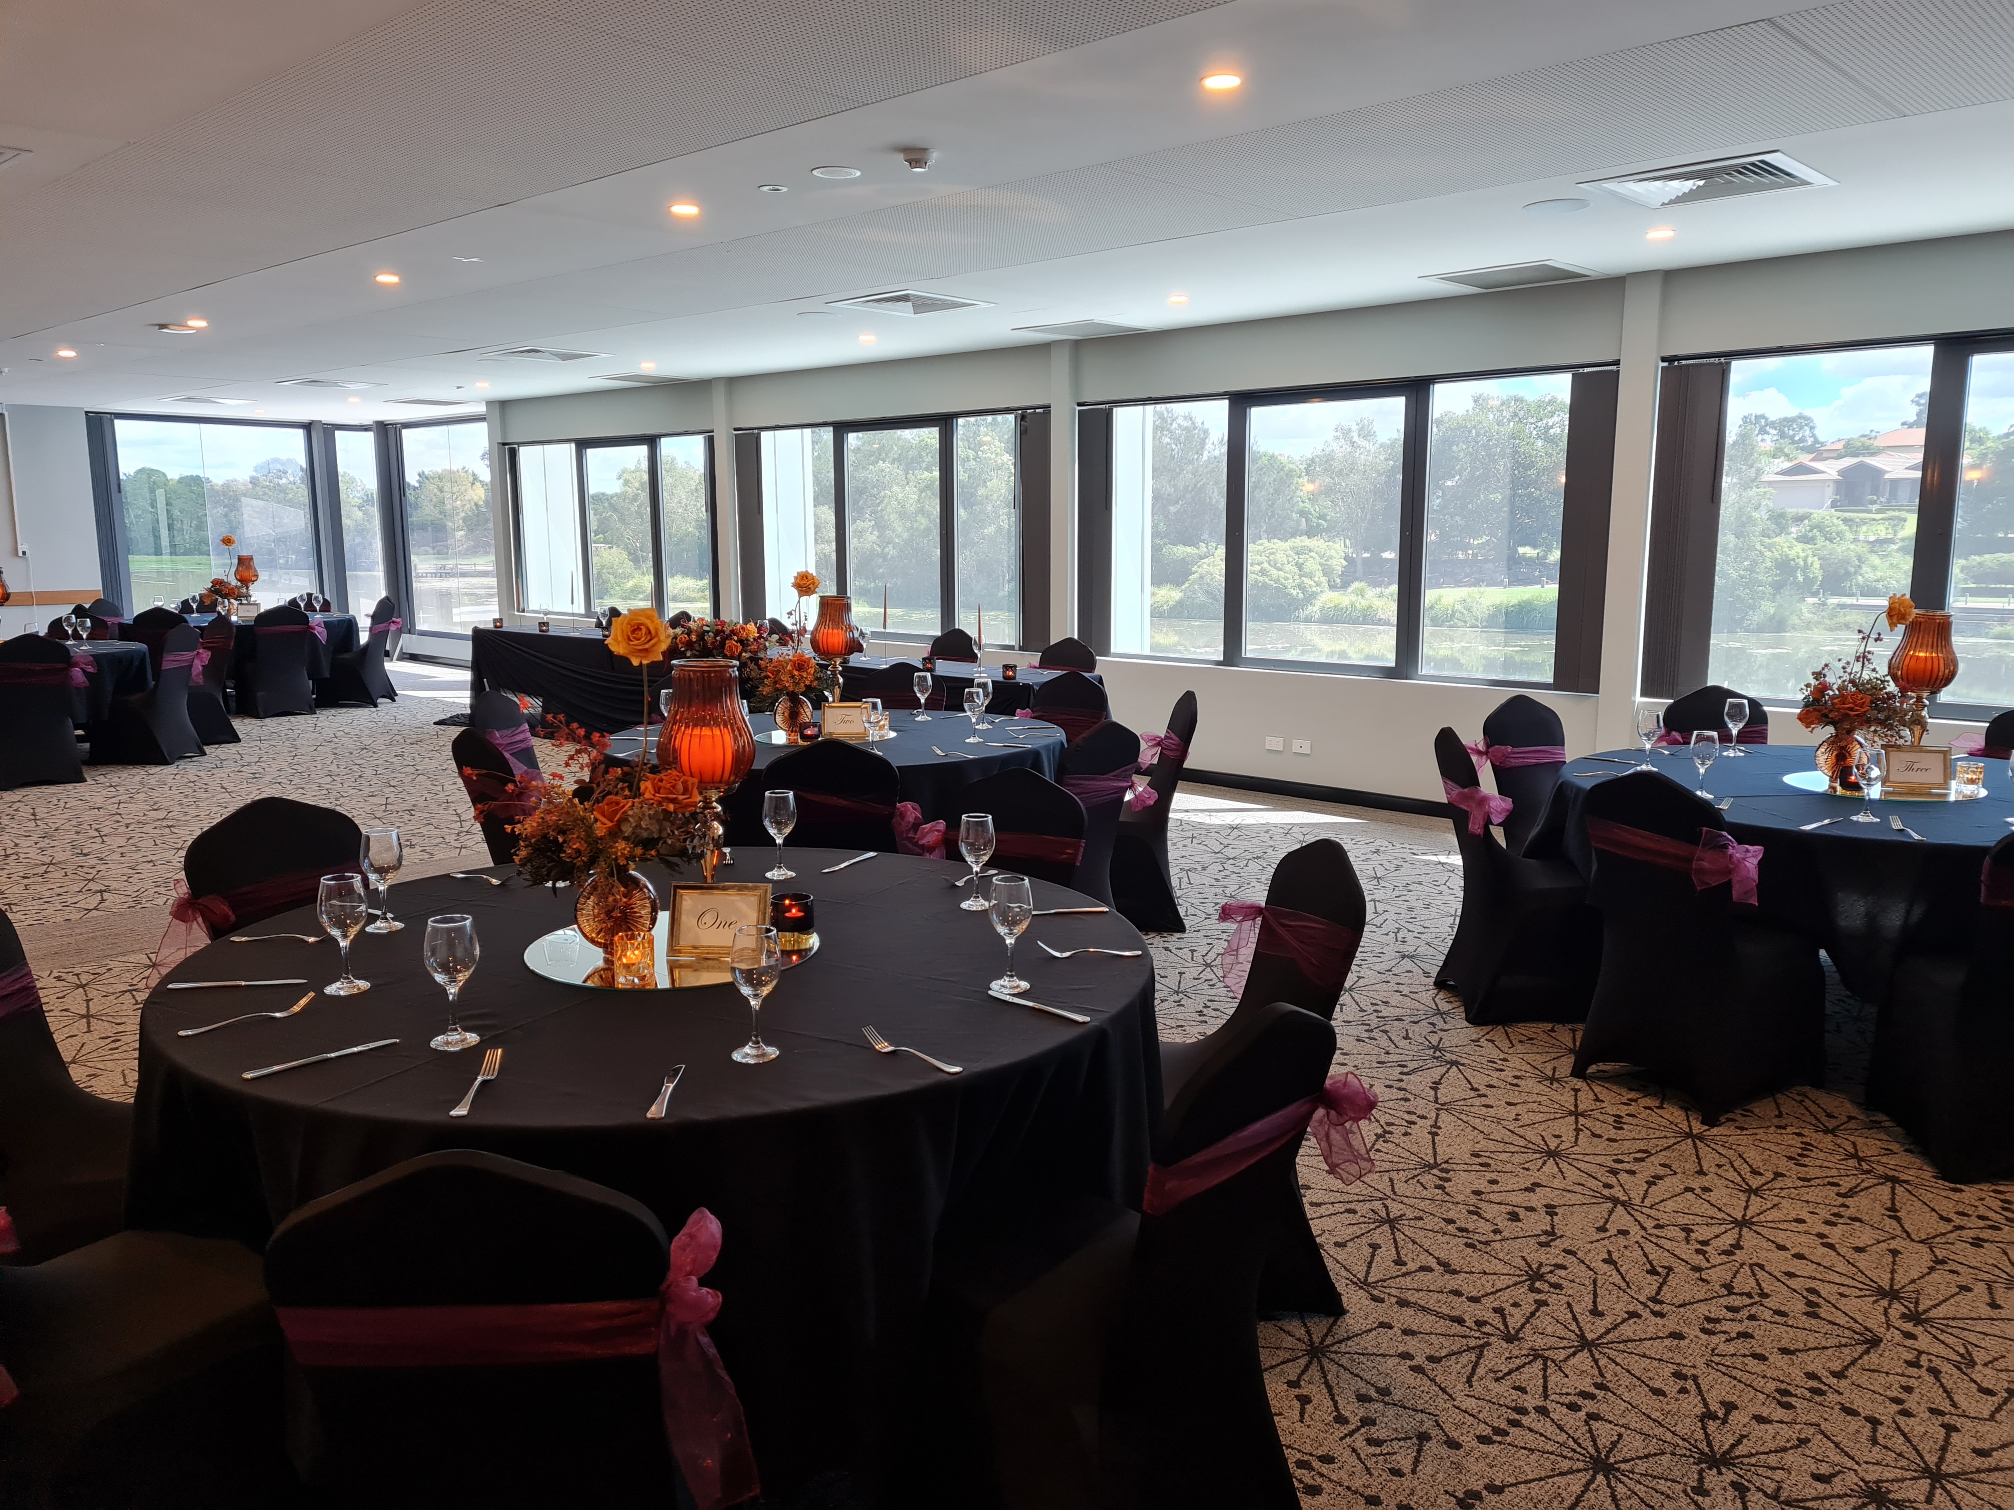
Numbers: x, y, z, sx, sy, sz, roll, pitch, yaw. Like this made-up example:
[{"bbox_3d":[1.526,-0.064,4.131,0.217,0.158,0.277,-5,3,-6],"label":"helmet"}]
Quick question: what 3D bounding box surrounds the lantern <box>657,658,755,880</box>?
[{"bbox_3d":[-0.597,0.086,3.068,0.186,0.547,0.186,0,9,0],"label":"lantern"}]

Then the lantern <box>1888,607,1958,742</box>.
[{"bbox_3d":[2.880,-0.180,4.752,0.190,0.535,0.190,5,10,31],"label":"lantern"}]

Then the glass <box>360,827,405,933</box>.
[{"bbox_3d":[-1.289,0.256,3.120,0.080,0.198,0.080,-4,9,-23],"label":"glass"}]

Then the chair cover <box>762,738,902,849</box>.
[{"bbox_3d":[-0.544,0.365,4.907,0.450,0.910,0.580,-1,9,-6],"label":"chair cover"}]

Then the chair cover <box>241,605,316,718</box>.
[{"bbox_3d":[-6.213,-0.804,12.773,0.570,0.920,0.450,7,11,40],"label":"chair cover"}]

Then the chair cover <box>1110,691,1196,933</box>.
[{"bbox_3d":[0.440,0.199,5.973,0.580,0.910,0.450,0,9,-1],"label":"chair cover"}]

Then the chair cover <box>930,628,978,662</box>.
[{"bbox_3d":[-0.487,-0.312,9.389,0.450,0.915,0.560,8,12,44],"label":"chair cover"}]

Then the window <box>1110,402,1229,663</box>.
[{"bbox_3d":[0.980,-1.371,9.289,0.960,1.560,0.090,8,12,44],"label":"window"}]

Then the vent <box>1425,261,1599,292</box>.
[{"bbox_3d":[2.395,-2.250,7.135,0.640,0.050,0.620,8,12,44],"label":"vent"}]

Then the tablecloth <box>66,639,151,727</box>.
[{"bbox_3d":[-6.822,-0.437,10.350,1.870,0.600,1.870,0,9,0],"label":"tablecloth"}]

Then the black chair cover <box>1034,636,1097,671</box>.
[{"bbox_3d":[0.173,-0.202,8.599,0.450,0.910,0.580,8,12,43],"label":"black chair cover"}]

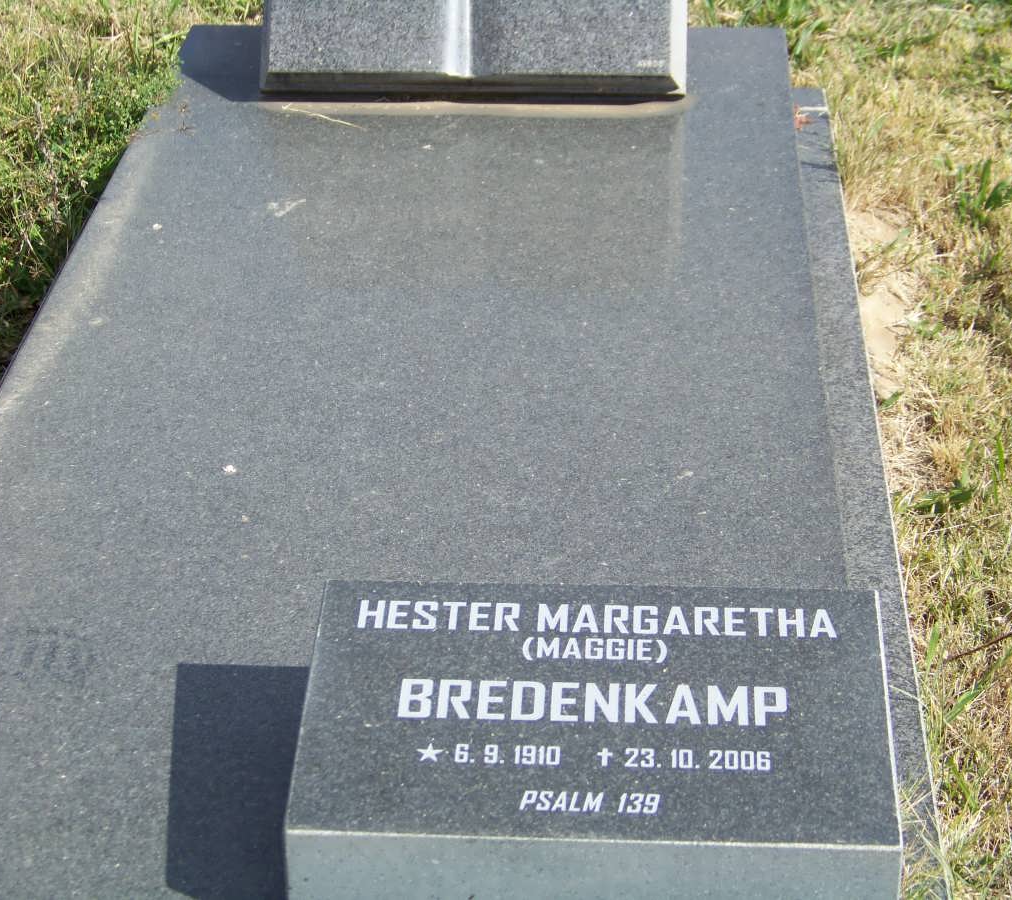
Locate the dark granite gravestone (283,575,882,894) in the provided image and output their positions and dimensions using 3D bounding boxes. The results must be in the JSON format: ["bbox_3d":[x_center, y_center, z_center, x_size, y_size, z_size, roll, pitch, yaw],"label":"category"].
[{"bbox_3d":[0.069,0.235,1.857,0.440,0.137,0.279,1,29,3],"label":"dark granite gravestone"}]

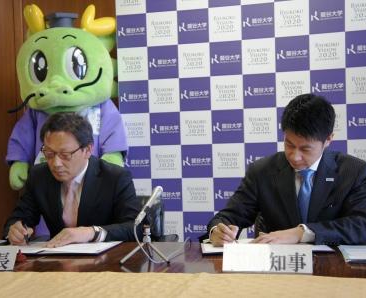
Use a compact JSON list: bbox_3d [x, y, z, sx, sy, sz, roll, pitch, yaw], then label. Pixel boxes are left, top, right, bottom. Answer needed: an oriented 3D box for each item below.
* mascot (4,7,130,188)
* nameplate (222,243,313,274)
[{"bbox_3d":[-0.529,0.177,3.023,0.580,1.700,0.560,-2,1,14],"label":"mascot"},{"bbox_3d":[0.225,0.288,1.690,0.237,0.076,0.055,-1,1,17],"label":"nameplate"}]

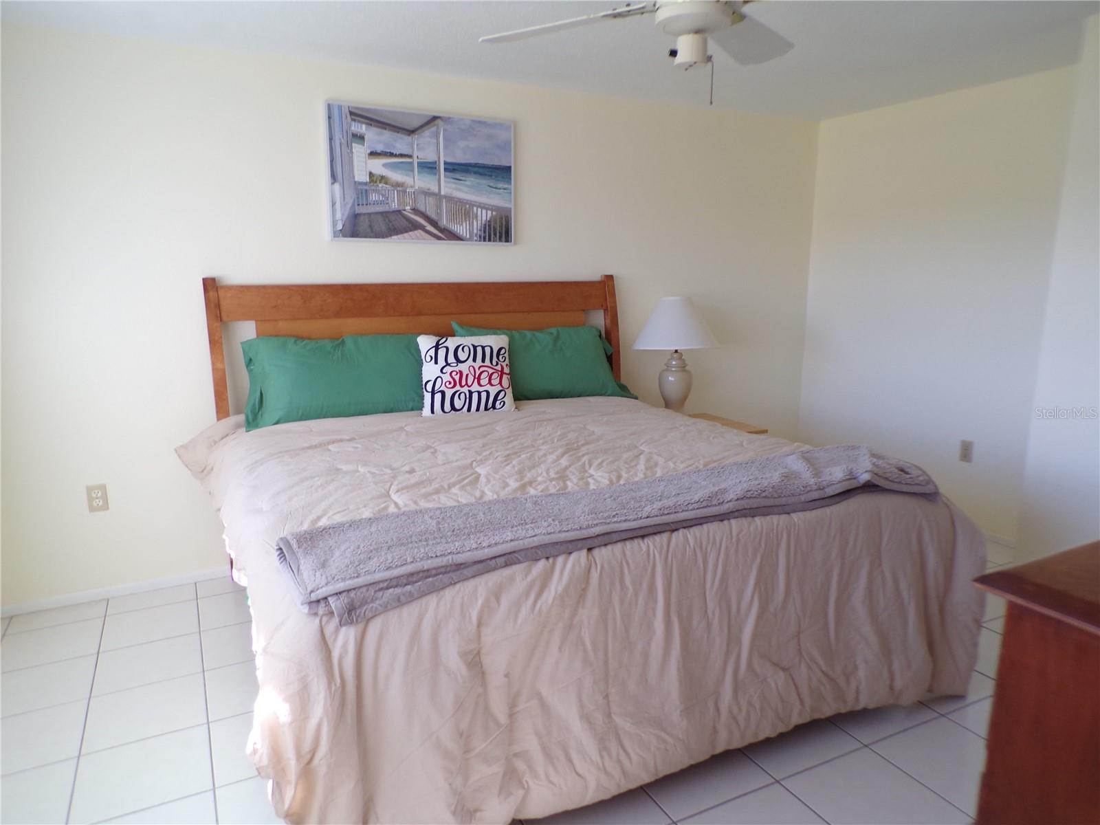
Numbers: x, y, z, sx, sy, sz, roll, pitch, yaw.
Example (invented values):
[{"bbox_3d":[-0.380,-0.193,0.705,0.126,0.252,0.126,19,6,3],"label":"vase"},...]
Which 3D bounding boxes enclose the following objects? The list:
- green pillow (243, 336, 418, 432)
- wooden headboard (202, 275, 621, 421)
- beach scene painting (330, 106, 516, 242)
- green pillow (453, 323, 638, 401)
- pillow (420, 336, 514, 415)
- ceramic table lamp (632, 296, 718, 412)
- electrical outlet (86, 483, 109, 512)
[{"bbox_3d":[-0.864,-0.174,3.358,0.870,0.400,0.170,-6,-16,-26],"label":"green pillow"},{"bbox_3d":[-0.539,0.015,3.768,2.034,1.358,0.130,-6,12,-26],"label":"wooden headboard"},{"bbox_3d":[-0.590,-1.108,3.617,0.900,0.595,0.030,-6,12,-26],"label":"beach scene painting"},{"bbox_3d":[-0.042,-0.247,3.773,0.880,0.400,0.170,-6,-16,-26],"label":"green pillow"},{"bbox_3d":[-0.372,-0.164,3.418,0.420,0.390,0.130,-5,-11,-21],"label":"pillow"},{"bbox_3d":[0.669,-0.262,4.095,0.455,0.710,0.455,-1,10,0],"label":"ceramic table lamp"},{"bbox_3d":[-1.906,0.363,3.216,0.071,0.115,0.008,-6,12,-26],"label":"electrical outlet"}]

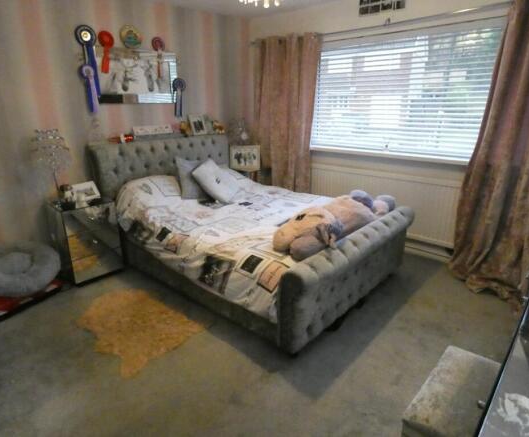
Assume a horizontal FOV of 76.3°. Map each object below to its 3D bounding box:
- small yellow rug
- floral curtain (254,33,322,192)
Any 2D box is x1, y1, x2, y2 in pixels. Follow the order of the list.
[{"bbox_3d":[-0.935,0.725,2.373,0.939,0.030,0.567,16,24,40],"label":"small yellow rug"},{"bbox_3d":[0.218,-0.988,4.103,0.909,2.156,0.145,16,24,39],"label":"floral curtain"}]

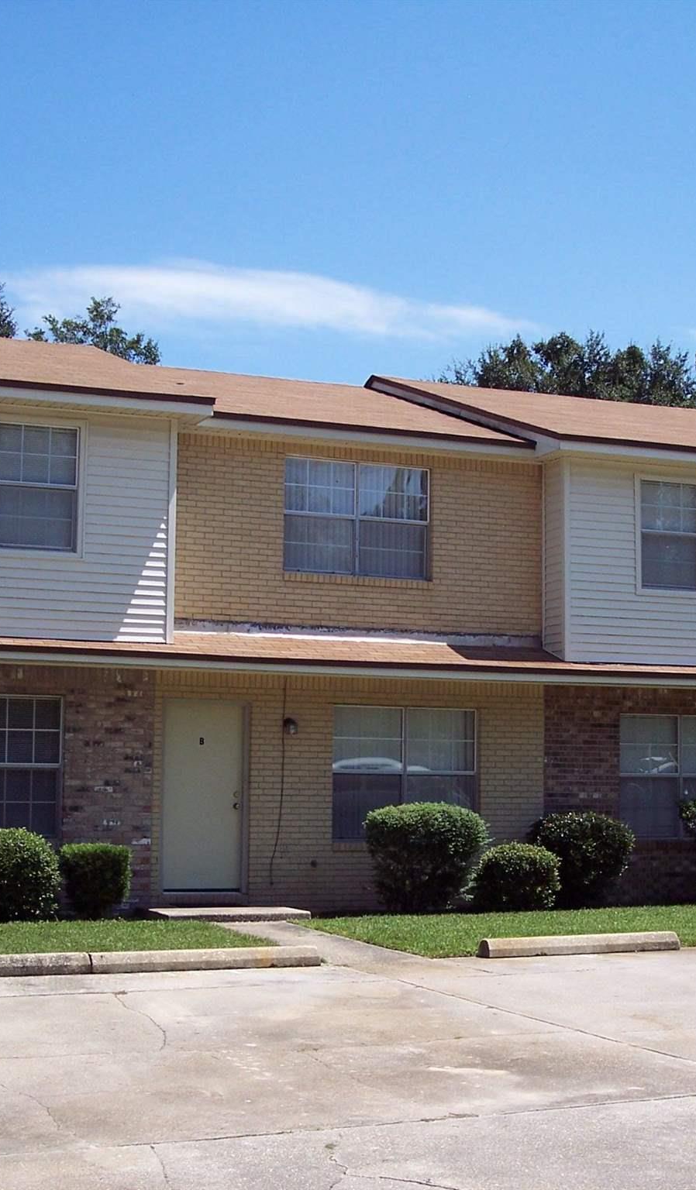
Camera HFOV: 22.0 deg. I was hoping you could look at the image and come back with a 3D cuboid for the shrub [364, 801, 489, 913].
[{"bbox_3d":[0.864,2.886,19.653,1.364,1.226,1.364,0,-6,0],"label":"shrub"}]

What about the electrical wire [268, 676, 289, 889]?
[{"bbox_3d":[-0.773,2.065,19.955,0.169,2.333,0.020,3,-7,-22],"label":"electrical wire"}]

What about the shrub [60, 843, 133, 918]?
[{"bbox_3d":[-2.562,2.895,18.113,0.680,0.760,0.660,3,-8,-22],"label":"shrub"}]

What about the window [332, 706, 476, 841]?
[{"bbox_3d":[0.642,2.040,20.284,1.780,1.500,0.100,3,-8,-22],"label":"window"}]

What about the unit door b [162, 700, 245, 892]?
[{"bbox_3d":[-1.579,2.211,19.702,0.941,2.111,0.070,3,-7,-22],"label":"unit door b"}]

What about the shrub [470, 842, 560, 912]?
[{"bbox_3d":[1.857,3.129,19.833,0.970,0.780,0.900,0,-7,0],"label":"shrub"}]

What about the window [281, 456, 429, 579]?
[{"bbox_3d":[0.107,-0.853,20.413,1.800,1.320,0.100,3,-8,-22],"label":"window"}]

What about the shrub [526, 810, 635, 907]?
[{"bbox_3d":[2.659,3.024,20.470,1.238,1.115,1.238,0,-6,0],"label":"shrub"}]

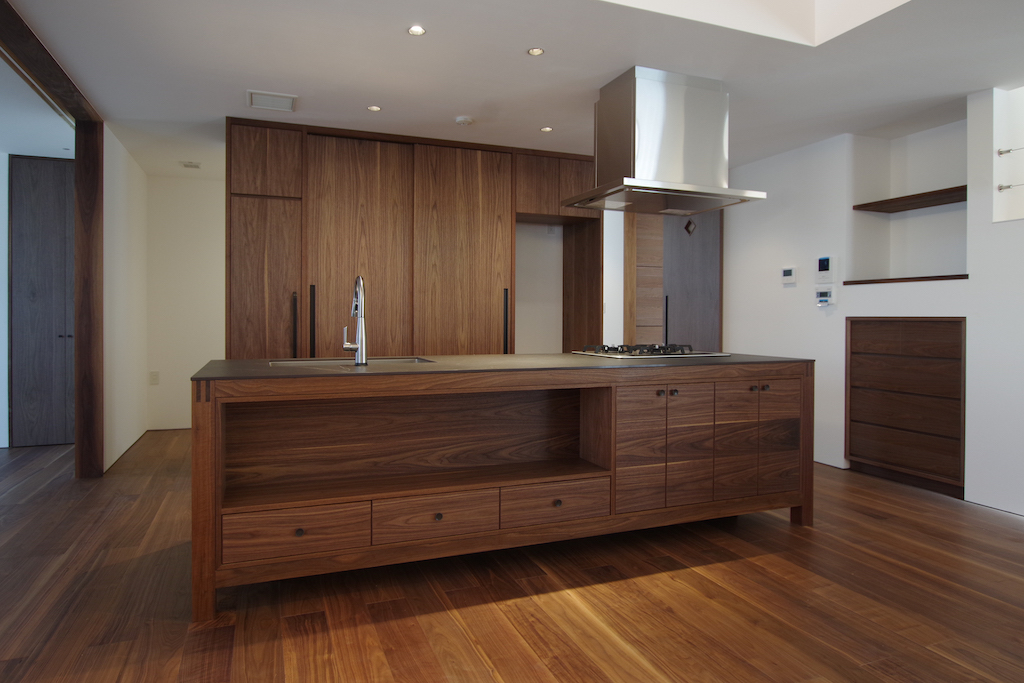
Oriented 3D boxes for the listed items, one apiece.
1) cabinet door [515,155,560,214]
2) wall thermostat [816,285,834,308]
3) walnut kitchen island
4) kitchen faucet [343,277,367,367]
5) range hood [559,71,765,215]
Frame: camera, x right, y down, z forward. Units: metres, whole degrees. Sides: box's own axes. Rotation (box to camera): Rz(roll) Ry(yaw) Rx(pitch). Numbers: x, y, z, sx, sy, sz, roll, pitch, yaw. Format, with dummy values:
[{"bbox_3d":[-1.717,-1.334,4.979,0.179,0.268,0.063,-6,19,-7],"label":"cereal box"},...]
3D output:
[{"bbox_3d":[0.206,-1.249,4.331,0.380,0.440,0.022,0,1,-22],"label":"cabinet door"},{"bbox_3d":[2.288,-0.331,3.968,0.030,0.135,0.130,0,1,-22],"label":"wall thermostat"},{"bbox_3d":[0.085,0.533,2.790,2.880,0.850,0.940,0,1,-22],"label":"walnut kitchen island"},{"bbox_3d":[-0.747,-0.105,2.551,0.105,0.405,0.240,0,1,-22],"label":"kitchen faucet"},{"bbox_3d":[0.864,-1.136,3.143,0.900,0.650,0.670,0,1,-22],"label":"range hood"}]

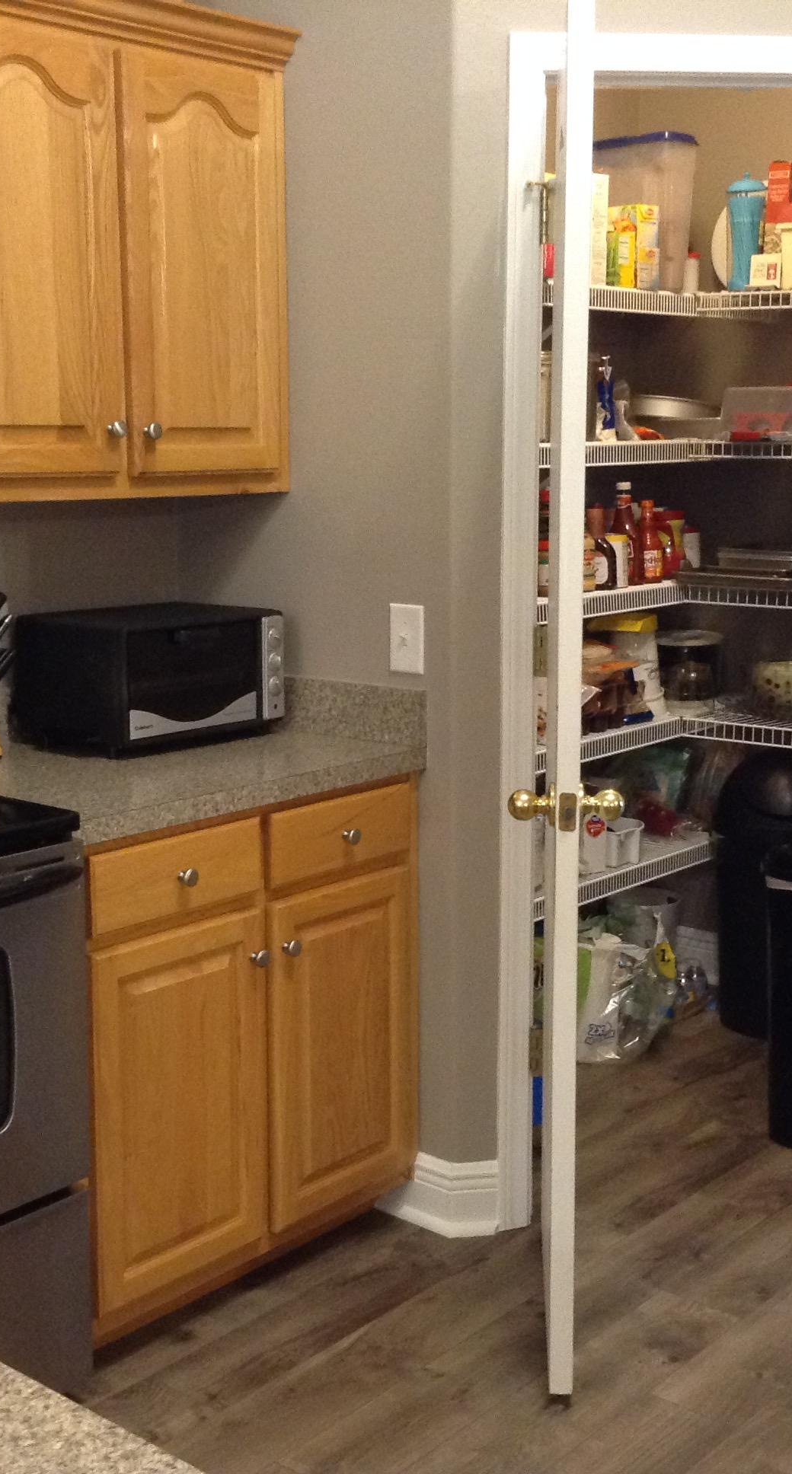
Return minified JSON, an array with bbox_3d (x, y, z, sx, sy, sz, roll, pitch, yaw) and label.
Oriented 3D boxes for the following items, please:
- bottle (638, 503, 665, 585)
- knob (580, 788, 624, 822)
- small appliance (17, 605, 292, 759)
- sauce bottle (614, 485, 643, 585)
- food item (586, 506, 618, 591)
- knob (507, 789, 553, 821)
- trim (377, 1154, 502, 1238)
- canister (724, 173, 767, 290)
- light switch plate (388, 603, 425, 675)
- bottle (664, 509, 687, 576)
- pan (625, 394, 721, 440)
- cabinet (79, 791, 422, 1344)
[{"bbox_3d":[0.602,-0.459,4.410,0.053,0.189,0.053,-2,10,-14],"label":"bottle"},{"bbox_3d":[0.300,0.101,2.763,0.066,0.051,0.051,0,9,-1],"label":"knob"},{"bbox_3d":[-0.439,-0.110,3.399,0.305,0.220,0.375,9,13,42],"label":"small appliance"},{"bbox_3d":[0.535,-0.476,4.377,0.078,0.237,0.066,1,10,7],"label":"sauce bottle"},{"bbox_3d":[0.451,-0.424,4.219,0.082,0.185,0.068,-3,10,-17],"label":"food item"},{"bbox_3d":[0.201,0.100,2.774,0.069,0.050,0.050,0,10,1],"label":"knob"},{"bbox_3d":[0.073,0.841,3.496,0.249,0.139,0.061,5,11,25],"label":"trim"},{"bbox_3d":[0.800,-1.147,4.303,0.097,0.270,0.097,0,10,0],"label":"canister"},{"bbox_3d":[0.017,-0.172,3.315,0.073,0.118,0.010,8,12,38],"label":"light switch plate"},{"bbox_3d":[0.670,-0.473,4.570,0.070,0.165,0.062,1,10,8],"label":"bottle"},{"bbox_3d":[0.669,-0.765,4.517,0.240,0.110,0.240,1,10,8],"label":"pan"},{"bbox_3d":[-0.442,0.509,3.253,0.625,0.876,0.810,8,13,39],"label":"cabinet"}]

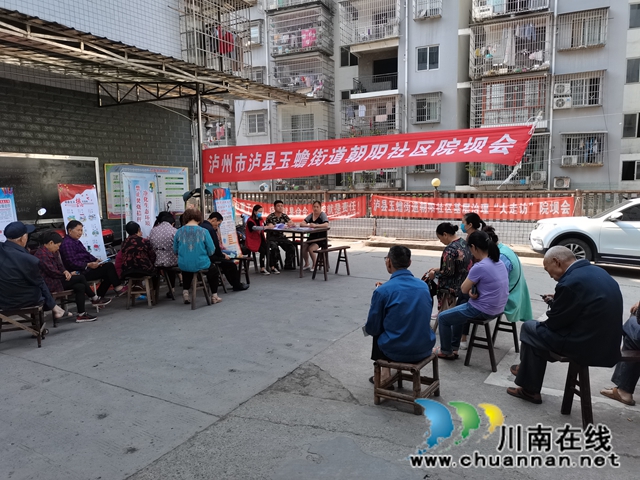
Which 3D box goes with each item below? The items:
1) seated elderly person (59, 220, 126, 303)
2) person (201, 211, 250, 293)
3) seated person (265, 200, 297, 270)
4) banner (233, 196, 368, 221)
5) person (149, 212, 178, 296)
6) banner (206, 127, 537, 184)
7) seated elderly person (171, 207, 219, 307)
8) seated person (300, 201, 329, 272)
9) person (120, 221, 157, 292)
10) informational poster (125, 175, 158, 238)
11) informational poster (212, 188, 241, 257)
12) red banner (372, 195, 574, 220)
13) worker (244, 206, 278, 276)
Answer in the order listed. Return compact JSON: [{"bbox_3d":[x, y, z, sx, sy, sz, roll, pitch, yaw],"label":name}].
[{"bbox_3d":[-2.982,0.300,6.300,0.840,1.160,0.500,-1,6,-13],"label":"seated elderly person"},{"bbox_3d":[-1.460,0.177,7.350,0.740,1.210,0.480,-2,6,-22],"label":"person"},{"bbox_3d":[-0.762,-0.093,9.462,0.520,1.320,0.750,-3,7,-25],"label":"seated person"},{"bbox_3d":[-0.868,-1.063,16.673,5.400,0.880,0.060,3,7,28],"label":"banner"},{"bbox_3d":[-2.202,0.203,6.850,0.470,1.250,0.660,2,6,21],"label":"person"},{"bbox_3d":[0.360,-1.375,8.050,5.750,0.650,0.100,1,5,24],"label":"banner"},{"bbox_3d":[-1.657,0.226,6.450,0.530,1.290,0.680,2,6,18],"label":"seated elderly person"},{"bbox_3d":[-0.122,-0.084,9.423,0.480,1.300,0.720,2,7,25],"label":"seated person"},{"bbox_3d":[-2.391,0.307,6.649,0.480,1.120,0.680,2,6,20],"label":"person"},{"bbox_3d":[-2.952,-0.187,7.950,0.060,1.800,0.680,5,7,37],"label":"informational poster"},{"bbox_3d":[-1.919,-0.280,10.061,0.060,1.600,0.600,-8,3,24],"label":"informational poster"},{"bbox_3d":[4.195,-0.953,14.018,5.730,0.700,0.050,3,7,28],"label":"red banner"},{"bbox_3d":[-1.072,-0.014,8.978,0.720,1.260,0.460,3,7,30],"label":"worker"}]

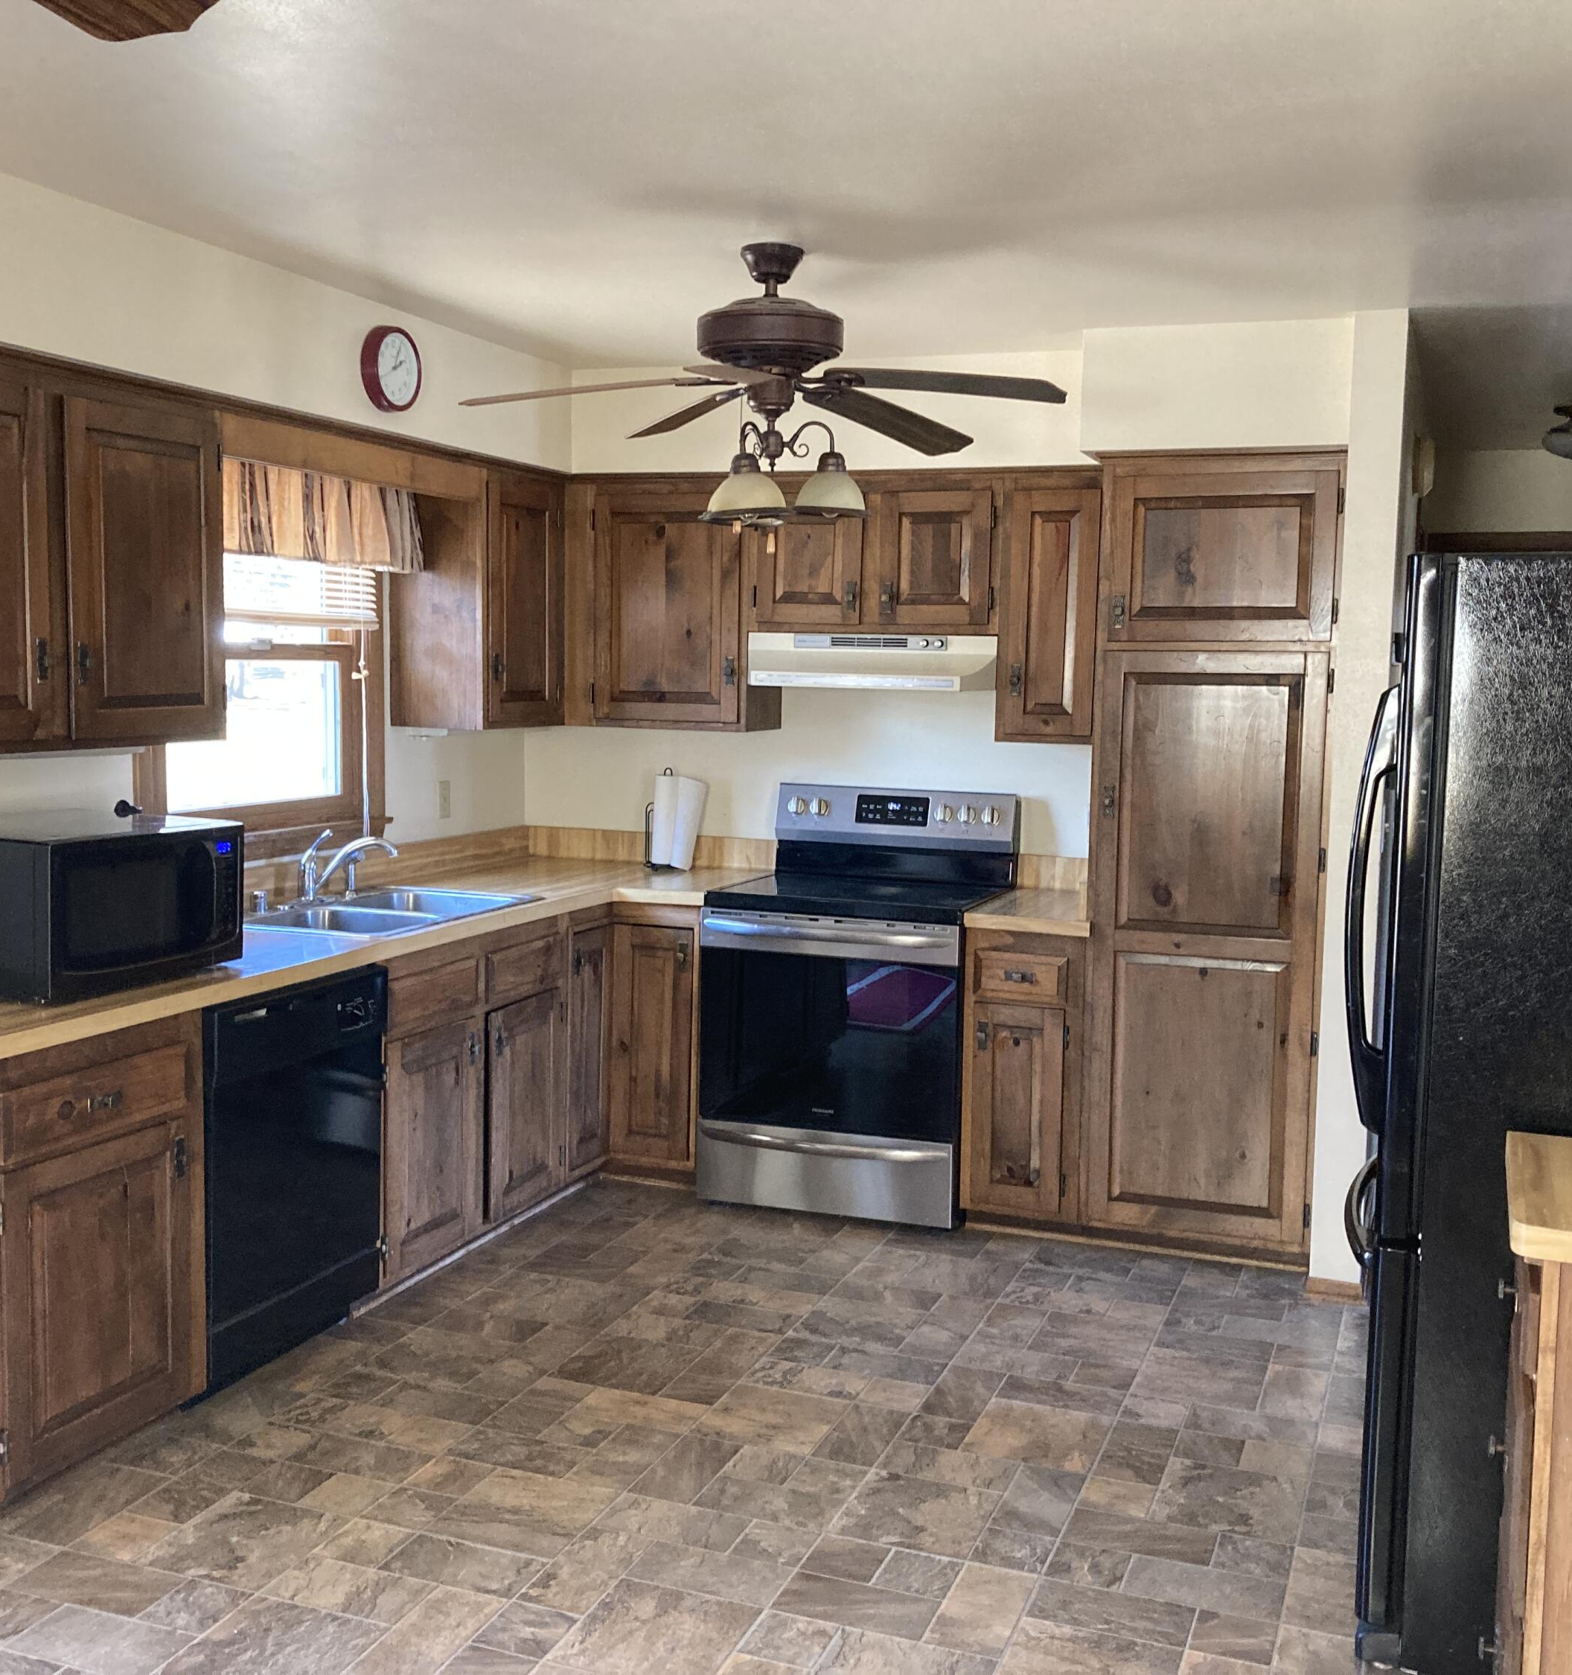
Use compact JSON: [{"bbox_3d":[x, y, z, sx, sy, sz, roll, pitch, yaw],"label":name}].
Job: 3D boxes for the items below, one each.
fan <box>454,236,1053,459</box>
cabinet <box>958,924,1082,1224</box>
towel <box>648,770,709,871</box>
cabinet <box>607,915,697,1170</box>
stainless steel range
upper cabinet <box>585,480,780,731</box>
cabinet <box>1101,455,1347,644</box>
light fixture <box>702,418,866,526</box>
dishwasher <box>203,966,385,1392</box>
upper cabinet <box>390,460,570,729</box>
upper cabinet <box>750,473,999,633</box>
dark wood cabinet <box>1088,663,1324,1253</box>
[{"bbox_3d":[-0.032,-1.078,3.896,1.310,0.360,1.310,3,6,20],"label":"fan"},{"bbox_3d":[0.755,0.617,5.176,0.322,0.797,0.620,3,6,21],"label":"cabinet"},{"bbox_3d":[-0.341,-0.045,5.722,0.165,0.295,0.130,3,6,20],"label":"towel"},{"bbox_3d":[-0.271,0.562,5.541,0.303,0.799,0.625,3,6,20],"label":"cabinet"},{"bbox_3d":[0.228,0.465,5.302,0.758,1.187,0.695,3,6,21],"label":"stainless steel range"},{"bbox_3d":[-0.314,-0.716,5.621,0.543,0.750,0.333,3,6,21],"label":"upper cabinet"},{"bbox_3d":[1.209,-0.764,4.875,0.597,0.492,0.635,3,6,21],"label":"cabinet"},{"bbox_3d":[-0.010,-0.796,3.923,0.370,0.225,0.370,3,6,20],"label":"light fixture"},{"bbox_3d":[-1.325,0.701,4.017,0.610,0.822,0.623,3,6,21],"label":"dishwasher"},{"bbox_3d":[-0.901,-0.708,5.396,0.320,0.750,0.516,3,6,20],"label":"upper cabinet"},{"bbox_3d":[0.300,-0.831,5.377,0.764,0.455,0.333,3,6,21],"label":"upper cabinet"},{"bbox_3d":[1.189,0.279,4.968,0.581,1.585,0.628,3,6,20],"label":"dark wood cabinet"}]

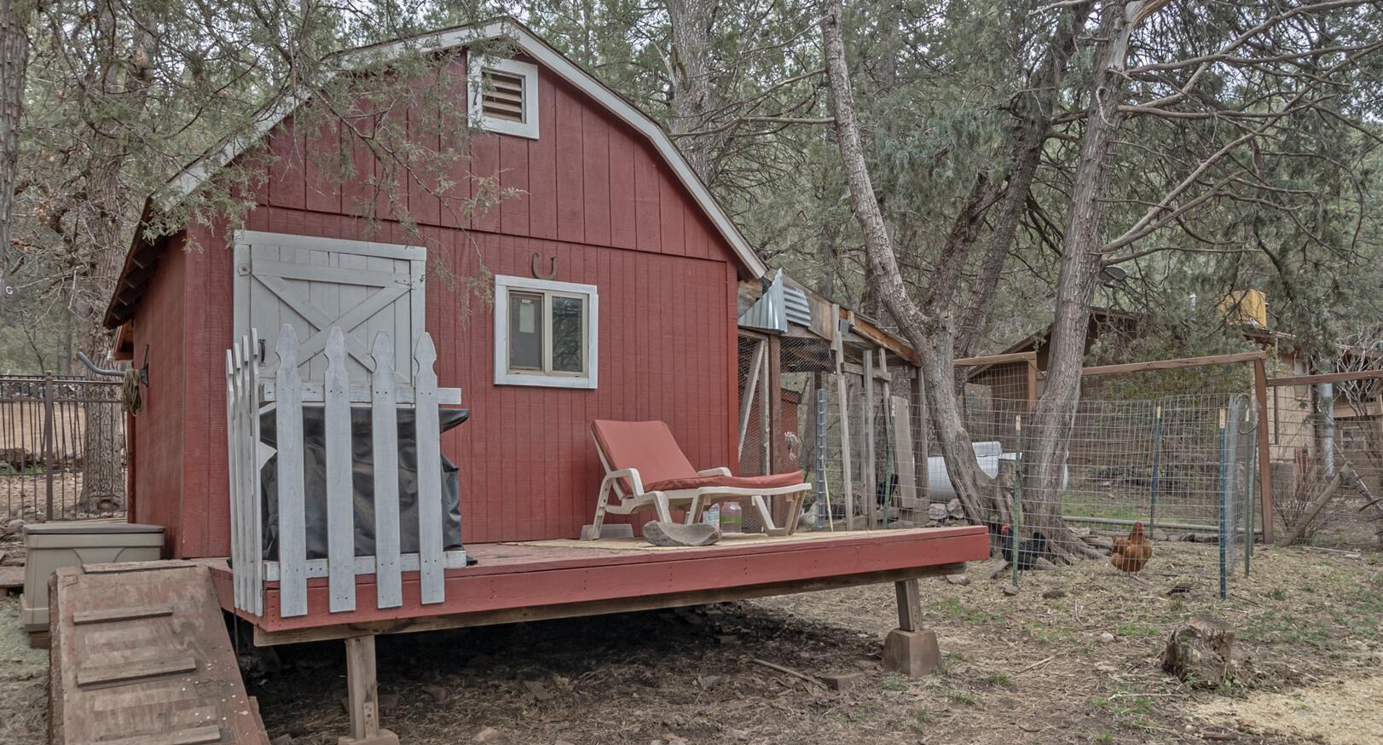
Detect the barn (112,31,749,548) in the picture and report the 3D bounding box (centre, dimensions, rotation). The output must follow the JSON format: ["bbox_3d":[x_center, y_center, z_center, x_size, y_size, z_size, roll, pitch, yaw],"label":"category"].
[{"bbox_3d":[-2.268,-0.406,8.119,4.120,3.450,4.050,2,-6,-32],"label":"barn"}]

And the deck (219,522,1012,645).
[{"bbox_3d":[-0.561,1.064,5.383,3.680,0.250,2.420,2,-8,-31],"label":"deck"}]

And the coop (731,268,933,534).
[{"bbox_3d":[0.696,0.278,8.942,2.150,2.070,1.950,2,-6,-31],"label":"coop"}]

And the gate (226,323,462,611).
[{"bbox_3d":[-1.351,0.372,3.845,0.780,1.050,0.550,2,-6,-31],"label":"gate"}]

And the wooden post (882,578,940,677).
[{"bbox_3d":[1.177,1.366,5.150,0.220,0.510,0.220,2,-6,-31],"label":"wooden post"}]

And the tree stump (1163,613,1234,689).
[{"bbox_3d":[2.594,1.427,4.920,0.330,0.290,0.330,2,-6,-28],"label":"tree stump"}]

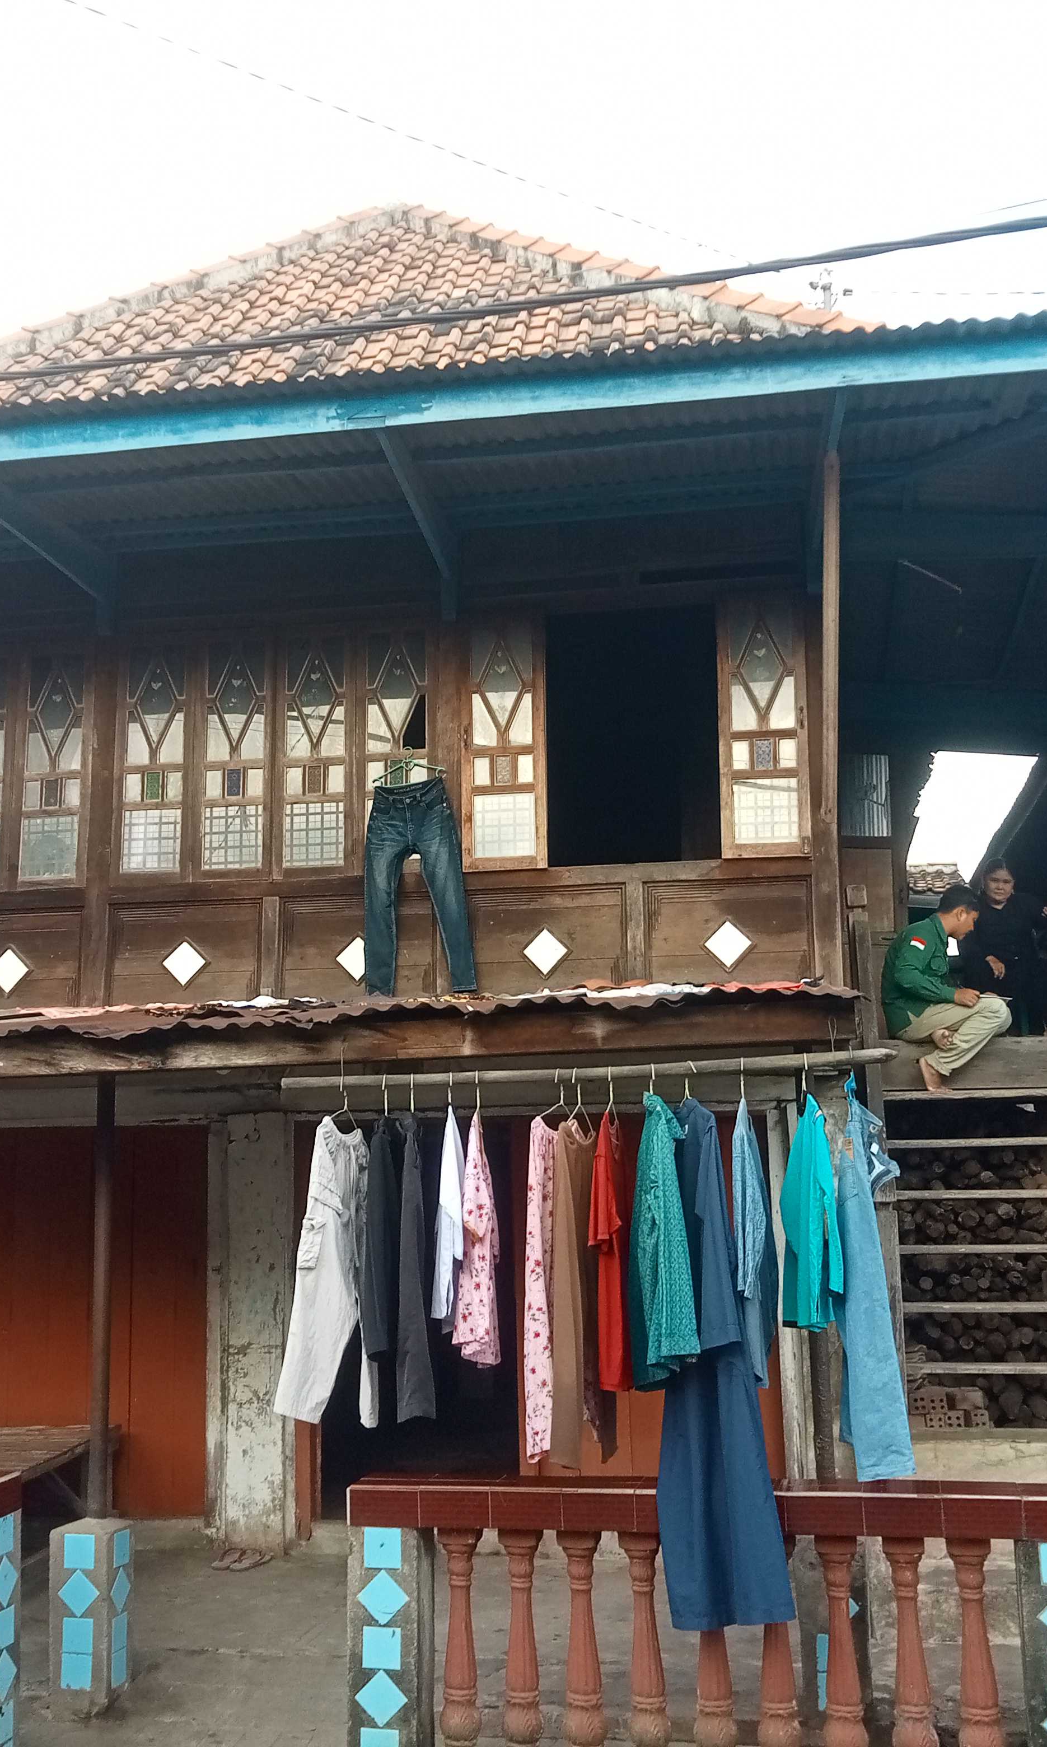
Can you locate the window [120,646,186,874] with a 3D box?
[{"bbox_3d":[-1.966,-0.599,10.005,0.385,1.270,0.060,-3,-11,10],"label":"window"}]

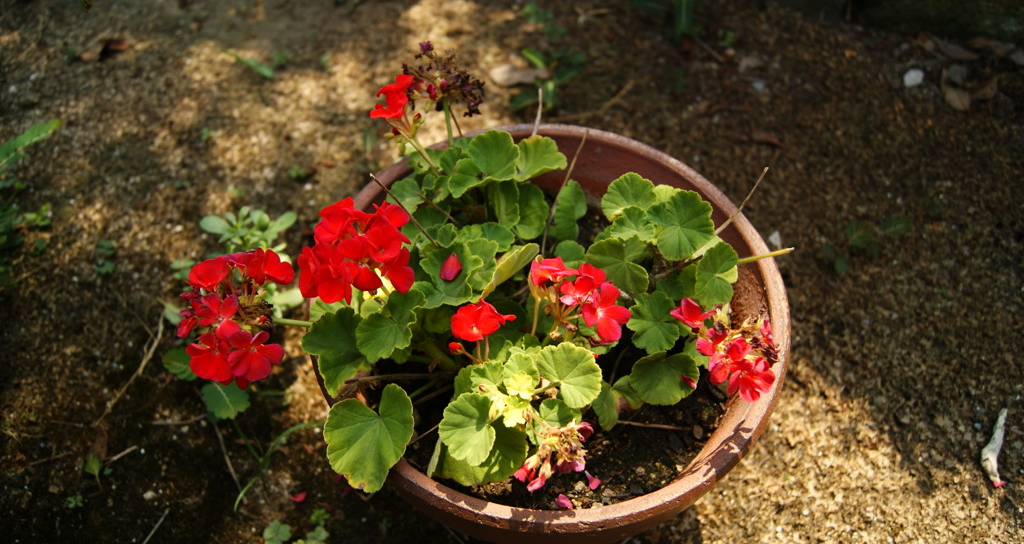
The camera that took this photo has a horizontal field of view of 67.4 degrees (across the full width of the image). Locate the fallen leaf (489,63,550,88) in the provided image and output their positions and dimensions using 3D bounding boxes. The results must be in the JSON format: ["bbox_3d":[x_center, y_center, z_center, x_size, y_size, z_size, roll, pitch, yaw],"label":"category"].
[{"bbox_3d":[0.008,-0.239,0.928,0.074,0.013,0.034,2,53,0],"label":"fallen leaf"}]

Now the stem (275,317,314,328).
[{"bbox_3d":[-0.156,0.035,0.545,0.028,0.004,0.004,8,53,-3],"label":"stem"}]

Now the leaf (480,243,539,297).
[{"bbox_3d":[-0.002,-0.001,0.584,0.055,0.044,0.016,-31,97,-10],"label":"leaf"}]

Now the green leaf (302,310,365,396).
[{"bbox_3d":[-0.131,0.060,0.565,0.044,0.019,0.059,1,81,20],"label":"green leaf"}]

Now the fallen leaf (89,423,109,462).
[{"bbox_3d":[-0.376,0.155,0.698,0.011,0.007,0.035,6,52,3],"label":"fallen leaf"}]

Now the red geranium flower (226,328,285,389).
[{"bbox_3d":[-0.189,0.064,0.568,0.041,0.041,0.019,-1,15,-6],"label":"red geranium flower"}]

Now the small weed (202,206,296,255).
[{"bbox_3d":[-0.258,-0.036,0.750,0.090,0.042,0.058,3,53,0],"label":"small weed"}]

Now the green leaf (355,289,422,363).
[{"bbox_3d":[-0.086,0.037,0.535,0.044,0.015,0.047,5,76,8],"label":"green leaf"}]

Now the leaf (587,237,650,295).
[{"bbox_3d":[0.076,-0.003,0.557,0.045,0.014,0.045,-44,75,-11],"label":"leaf"}]

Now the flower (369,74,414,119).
[{"bbox_3d":[-0.095,-0.139,0.608,0.031,0.030,0.032,-25,58,-19],"label":"flower"}]

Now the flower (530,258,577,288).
[{"bbox_3d":[0.029,0.000,0.554,0.033,0.019,0.021,2,53,0],"label":"flower"}]

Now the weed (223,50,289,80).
[{"bbox_3d":[-0.325,-0.262,0.975,0.078,0.018,0.030,23,56,14],"label":"weed"}]

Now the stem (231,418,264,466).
[{"bbox_3d":[-0.217,0.139,0.631,0.004,0.004,0.045,-34,78,-23],"label":"stem"}]

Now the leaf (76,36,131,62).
[{"bbox_3d":[-0.501,-0.273,0.942,0.065,0.015,0.034,2,53,0],"label":"leaf"}]

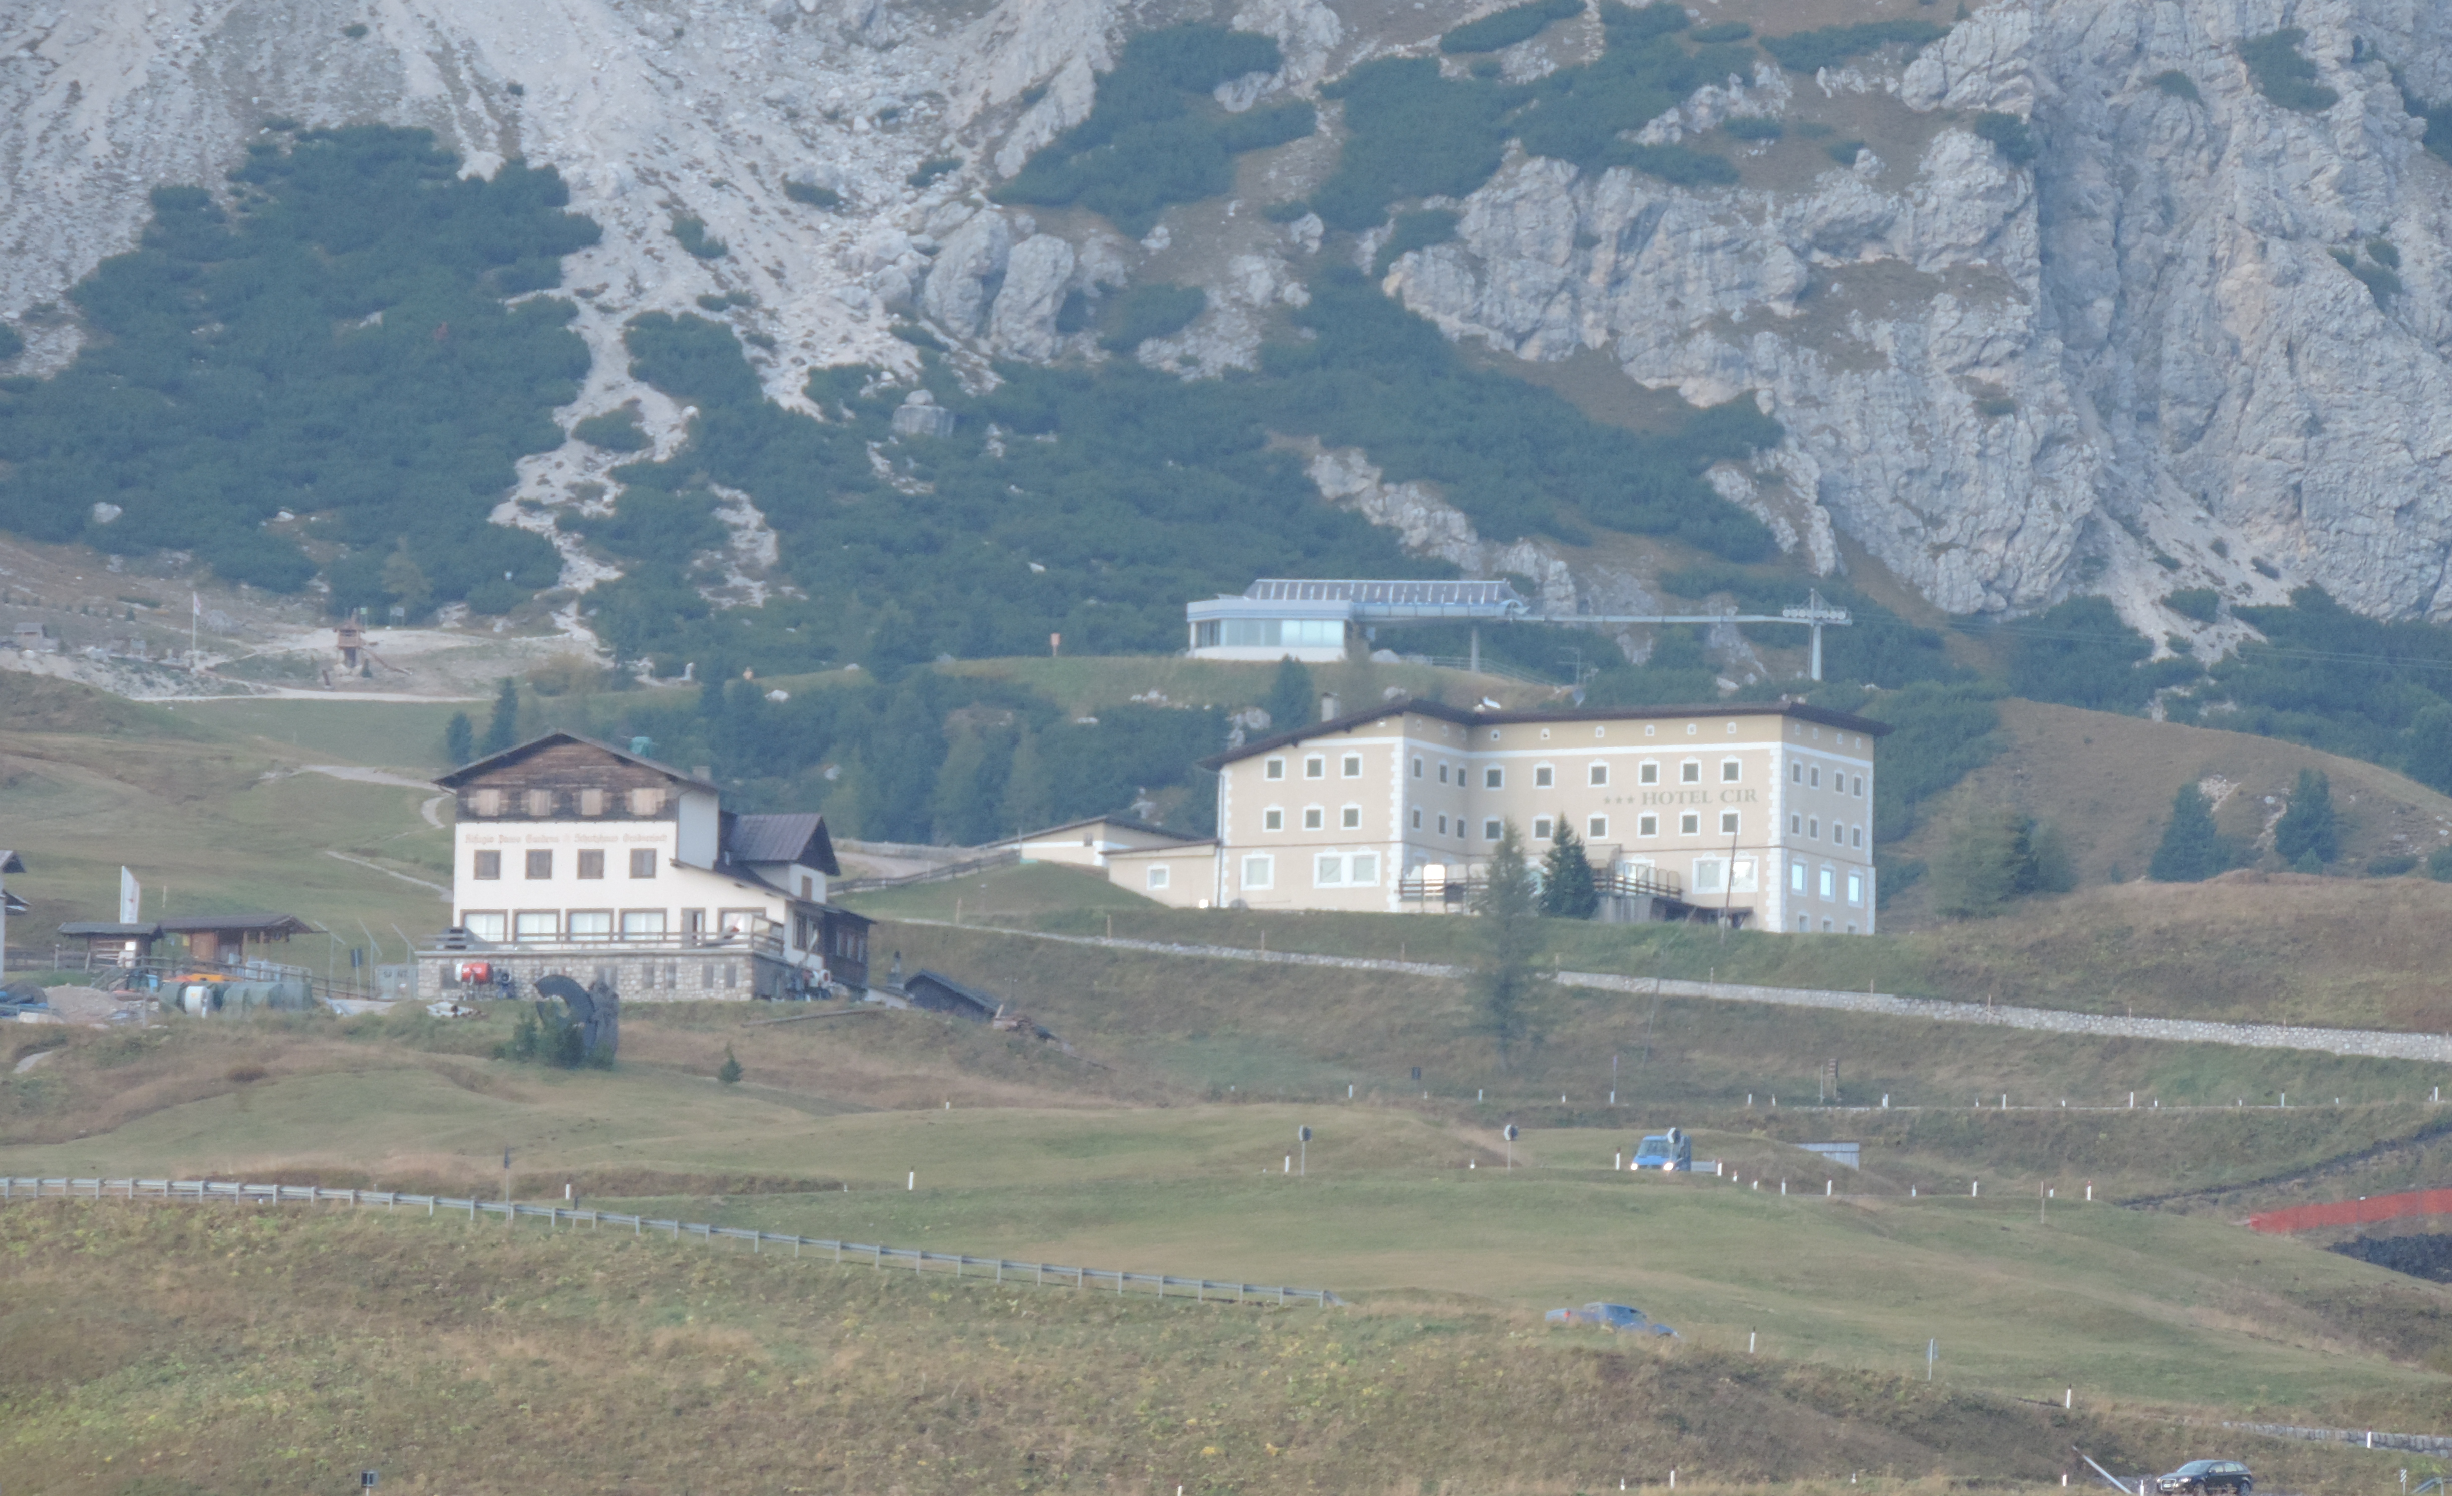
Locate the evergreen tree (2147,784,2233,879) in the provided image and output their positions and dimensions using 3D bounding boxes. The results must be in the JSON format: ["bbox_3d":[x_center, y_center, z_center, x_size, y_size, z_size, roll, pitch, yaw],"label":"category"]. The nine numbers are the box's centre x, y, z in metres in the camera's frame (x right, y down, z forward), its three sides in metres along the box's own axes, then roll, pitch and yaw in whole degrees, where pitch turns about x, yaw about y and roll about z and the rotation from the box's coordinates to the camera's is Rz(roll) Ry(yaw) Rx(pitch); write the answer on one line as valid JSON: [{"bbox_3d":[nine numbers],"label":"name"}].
[{"bbox_3d":[58.295,5.147,1390.000,5.049,6.058,5.049,1,-5,0],"label":"evergreen tree"}]

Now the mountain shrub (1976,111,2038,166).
[{"bbox_3d":[66.122,-51.599,1950.000,5.517,4.564,4.689,1,-5,0],"label":"mountain shrub"}]

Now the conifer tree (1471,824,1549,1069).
[{"bbox_3d":[14.705,10.249,1190.000,3.842,12.295,3.842,1,-5,0],"label":"conifer tree"}]

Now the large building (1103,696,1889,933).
[{"bbox_3d":[15.268,4.511,1300.620,39.037,12.900,20.222,-1,-6,26],"label":"large building"}]

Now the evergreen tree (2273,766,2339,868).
[{"bbox_3d":[66.173,4.341,1410.000,3.983,6.259,3.983,1,-5,0],"label":"evergreen tree"}]

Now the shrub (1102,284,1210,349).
[{"bbox_3d":[-5.976,-35.464,1890.000,8.650,5.187,6.487,1,-5,0],"label":"shrub"}]

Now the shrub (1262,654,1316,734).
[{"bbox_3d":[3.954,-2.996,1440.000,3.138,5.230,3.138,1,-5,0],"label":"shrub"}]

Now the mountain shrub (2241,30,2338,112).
[{"bbox_3d":[90.517,-57.572,1960.000,8.318,6.803,6.654,1,-5,0],"label":"mountain shrub"}]

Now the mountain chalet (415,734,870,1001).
[{"bbox_3d":[-27.296,6.113,1090.868,17.013,13.200,16.361,-1,-6,18],"label":"mountain chalet"}]

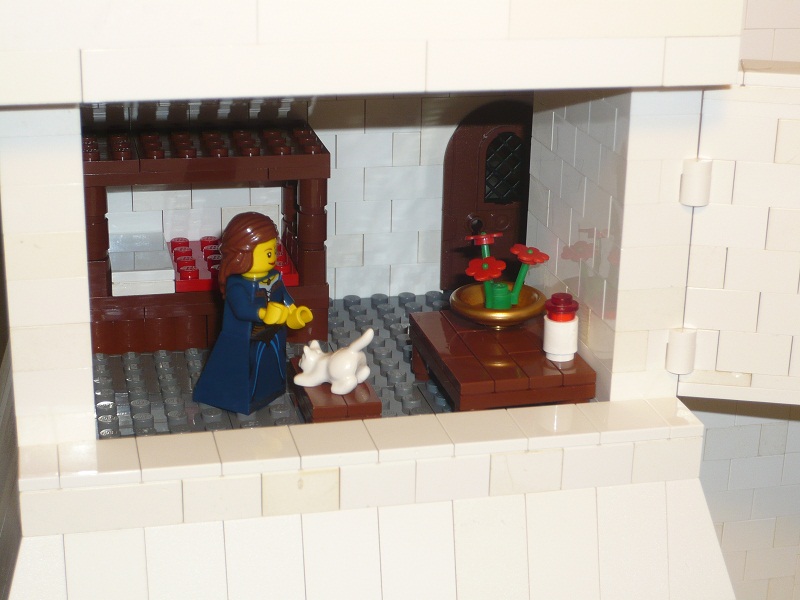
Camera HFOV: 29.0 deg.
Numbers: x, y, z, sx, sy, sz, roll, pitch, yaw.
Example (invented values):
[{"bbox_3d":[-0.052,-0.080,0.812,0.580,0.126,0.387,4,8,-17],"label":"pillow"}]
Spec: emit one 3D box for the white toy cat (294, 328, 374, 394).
[{"bbox_3d":[-0.014,0.013,0.355,0.019,0.015,0.011,11,22,26],"label":"white toy cat"}]

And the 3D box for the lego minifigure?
[{"bbox_3d":[-0.033,0.002,0.361,0.026,0.046,0.024,12,22,27],"label":"lego minifigure"}]

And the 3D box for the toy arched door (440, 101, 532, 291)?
[{"bbox_3d":[0.029,-0.030,0.444,0.034,0.055,0.005,-3,20,-13],"label":"toy arched door"}]

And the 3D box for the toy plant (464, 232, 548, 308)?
[{"bbox_3d":[0.026,-0.006,0.377,0.021,0.018,0.021,1,20,0],"label":"toy plant"}]

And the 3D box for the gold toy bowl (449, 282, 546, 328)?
[{"bbox_3d":[0.024,0.003,0.380,0.024,0.006,0.024,1,20,0],"label":"gold toy bowl"}]

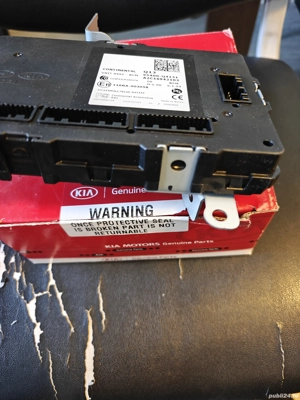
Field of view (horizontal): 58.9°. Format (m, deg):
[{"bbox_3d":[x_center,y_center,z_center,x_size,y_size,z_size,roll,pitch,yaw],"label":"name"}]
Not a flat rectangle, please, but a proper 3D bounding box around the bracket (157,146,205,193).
[{"bbox_3d":[0.015,-0.016,0.143,0.022,0.033,0.005,3,51,-2],"label":"bracket"}]

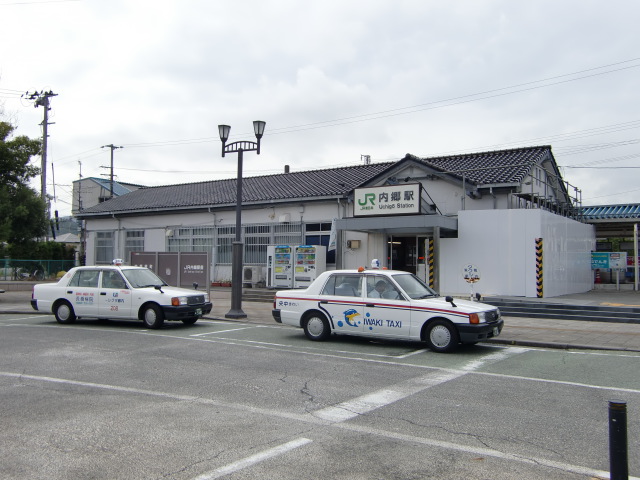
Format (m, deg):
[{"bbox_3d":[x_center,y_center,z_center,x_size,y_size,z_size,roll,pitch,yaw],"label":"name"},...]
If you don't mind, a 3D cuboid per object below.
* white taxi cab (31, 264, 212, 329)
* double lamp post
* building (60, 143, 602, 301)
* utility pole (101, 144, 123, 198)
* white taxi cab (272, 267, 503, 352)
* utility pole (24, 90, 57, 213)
[{"bbox_3d":[-5.201,1.463,16.083,4.650,1.540,1.700,-1,-2,20],"label":"white taxi cab"},{"bbox_3d":[-2.249,-0.529,17.234,1.450,5.400,0.460,-1,-3,30],"label":"double lamp post"},{"bbox_3d":[-0.729,-0.664,31.522,25.600,6.050,10.900,-1,-3,32],"label":"building"},{"bbox_3d":[-17.349,-2.255,51.128,0.600,11.500,2.000,-1,-3,32],"label":"utility pole"},{"bbox_3d":[1.342,1.337,12.652,4.650,1.540,1.700,-1,-3,33],"label":"white taxi cab"},{"bbox_3d":[-16.035,-2.926,35.342,1.600,11.600,0.900,-1,-3,32],"label":"utility pole"}]

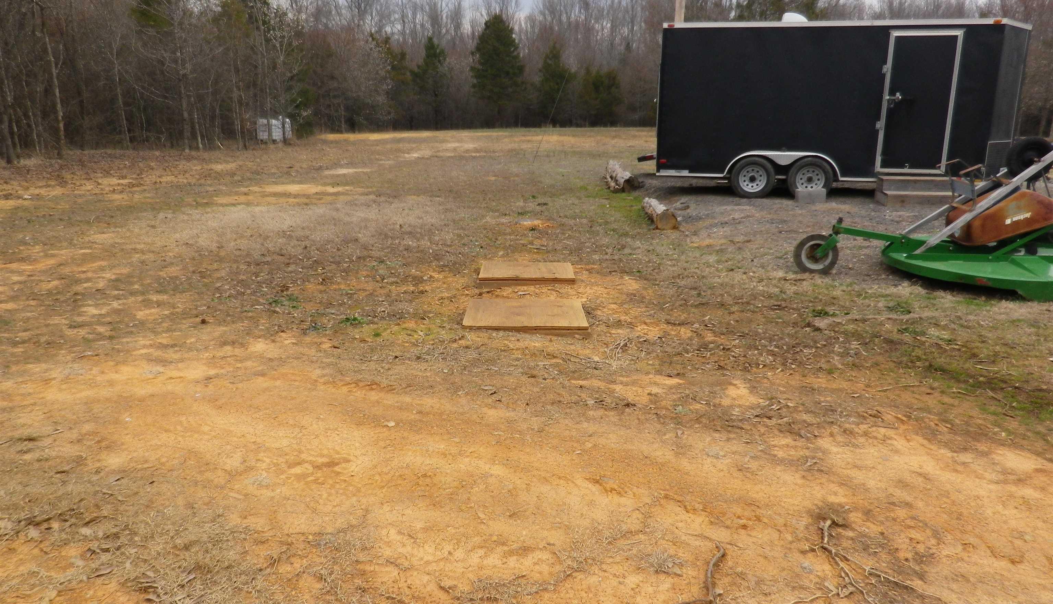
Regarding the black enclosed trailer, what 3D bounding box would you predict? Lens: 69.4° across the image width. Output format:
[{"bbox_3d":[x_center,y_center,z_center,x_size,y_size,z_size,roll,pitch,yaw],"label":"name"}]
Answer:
[{"bbox_3d":[5.170,-3.083,12.426,5.917,2.642,2.370,4,14,12],"label":"black enclosed trailer"}]

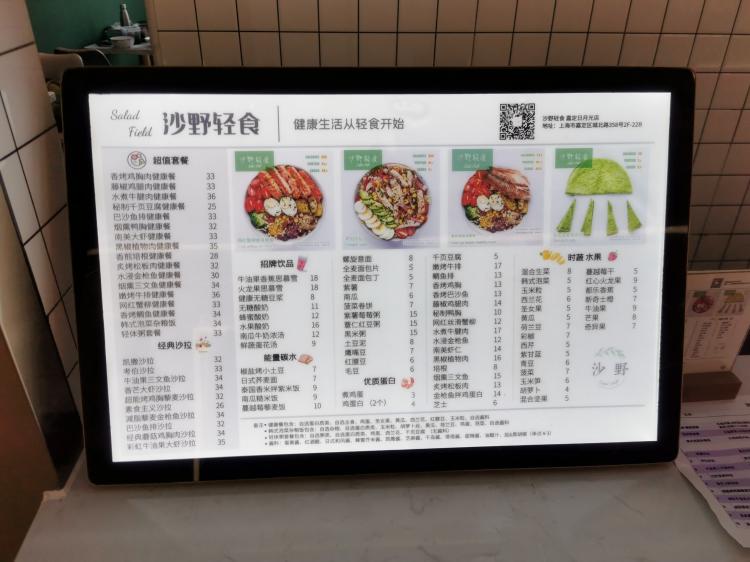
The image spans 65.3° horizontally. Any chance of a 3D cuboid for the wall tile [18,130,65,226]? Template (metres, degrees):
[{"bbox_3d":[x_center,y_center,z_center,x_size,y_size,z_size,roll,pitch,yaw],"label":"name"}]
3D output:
[{"bbox_3d":[-0.417,-0.132,0.739,0.009,0.098,0.099,-1,30,-3],"label":"wall tile"}]

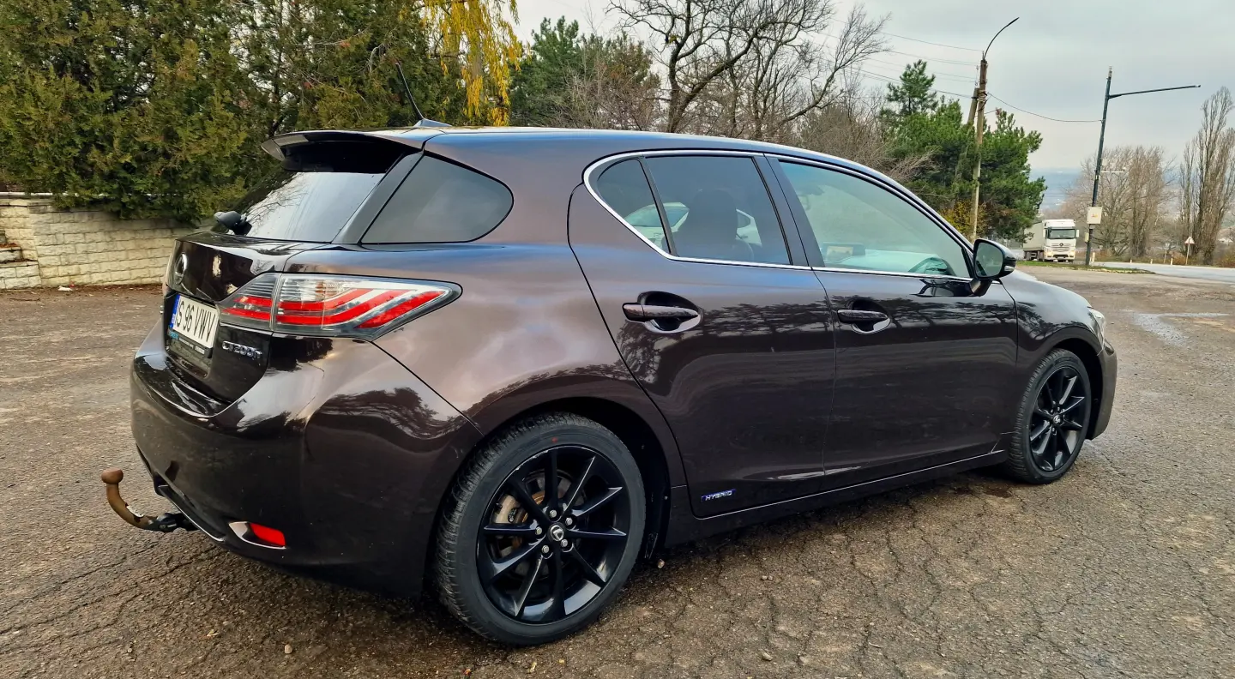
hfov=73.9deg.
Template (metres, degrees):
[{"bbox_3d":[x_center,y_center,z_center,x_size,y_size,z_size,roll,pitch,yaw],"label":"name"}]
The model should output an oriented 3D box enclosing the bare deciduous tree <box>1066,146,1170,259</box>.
[{"bbox_3d":[51.820,-14.080,85.000,10.794,11.640,9.500,7,10,30],"label":"bare deciduous tree"}]

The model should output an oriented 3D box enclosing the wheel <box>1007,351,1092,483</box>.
[{"bbox_3d":[1.913,0.346,3.744,0.625,0.625,0.220,-4,11,-35],"label":"wheel"}]

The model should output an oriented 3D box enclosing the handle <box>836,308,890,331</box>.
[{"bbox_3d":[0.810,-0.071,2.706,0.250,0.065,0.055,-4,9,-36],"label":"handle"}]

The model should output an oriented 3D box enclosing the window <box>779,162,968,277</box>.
[{"bbox_3d":[0.948,-0.415,2.929,0.936,0.416,0.070,-4,-9,-38],"label":"window"}]

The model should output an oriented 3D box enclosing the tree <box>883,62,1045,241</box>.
[{"bbox_3d":[13.126,-6.426,30.505,5.700,7.800,5.400,5,8,23],"label":"tree"}]

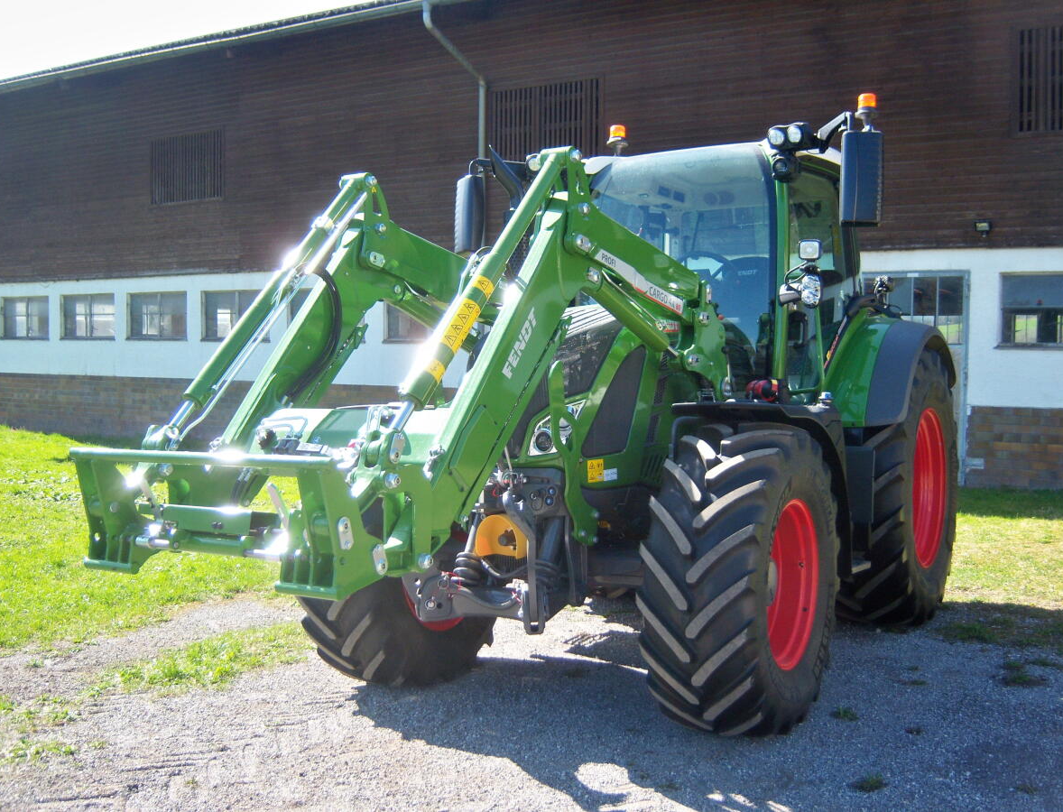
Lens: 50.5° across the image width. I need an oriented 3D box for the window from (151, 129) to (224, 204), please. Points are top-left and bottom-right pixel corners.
[{"bbox_3d":[-6.400,-4.411,20.908,1.950,1.280,0.100,2,4,31],"label":"window"}]

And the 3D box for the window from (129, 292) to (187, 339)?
[{"bbox_3d":[-7.138,-1.716,21.519,1.660,0.900,0.120,2,4,31],"label":"window"}]

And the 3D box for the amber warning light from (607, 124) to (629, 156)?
[{"bbox_3d":[0.543,-1.675,7.100,0.135,0.200,0.135,-1,3,0],"label":"amber warning light"}]

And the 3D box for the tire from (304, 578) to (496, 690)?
[{"bbox_3d":[-0.669,0.797,6.198,0.550,1.370,1.410,1,3,31],"label":"tire"}]

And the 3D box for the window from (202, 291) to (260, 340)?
[{"bbox_3d":[-5.670,-1.732,21.708,1.866,0.995,0.120,3,3,32],"label":"window"}]

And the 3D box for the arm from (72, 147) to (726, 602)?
[{"bbox_3d":[-0.304,-0.261,4.750,1.220,1.580,2.920,1,3,32],"label":"arm"}]

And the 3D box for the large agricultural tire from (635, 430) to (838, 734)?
[{"bbox_3d":[0.956,0.753,5.012,0.490,1.350,1.350,3,3,32],"label":"large agricultural tire"}]

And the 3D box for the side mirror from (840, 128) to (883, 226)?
[{"bbox_3d":[1.630,-1.130,5.570,0.200,0.465,0.110,1,2,18],"label":"side mirror"}]

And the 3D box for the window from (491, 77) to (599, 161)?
[{"bbox_3d":[0.206,-4.141,16.877,1.903,1.280,0.100,2,4,31],"label":"window"}]

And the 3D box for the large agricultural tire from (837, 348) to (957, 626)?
[{"bbox_3d":[2.326,0.490,7.359,0.650,1.770,1.790,1,3,31],"label":"large agricultural tire"}]

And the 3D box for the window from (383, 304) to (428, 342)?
[{"bbox_3d":[-1.769,-1.555,19.224,1.840,0.992,0.120,3,3,32],"label":"window"}]

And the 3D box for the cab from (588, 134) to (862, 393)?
[{"bbox_3d":[1.090,-0.761,7.160,1.600,1.650,1.700,1,3,31],"label":"cab"}]

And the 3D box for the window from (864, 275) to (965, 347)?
[{"bbox_3d":[5.044,-1.270,14.874,1.322,0.918,0.100,3,3,32],"label":"window"}]

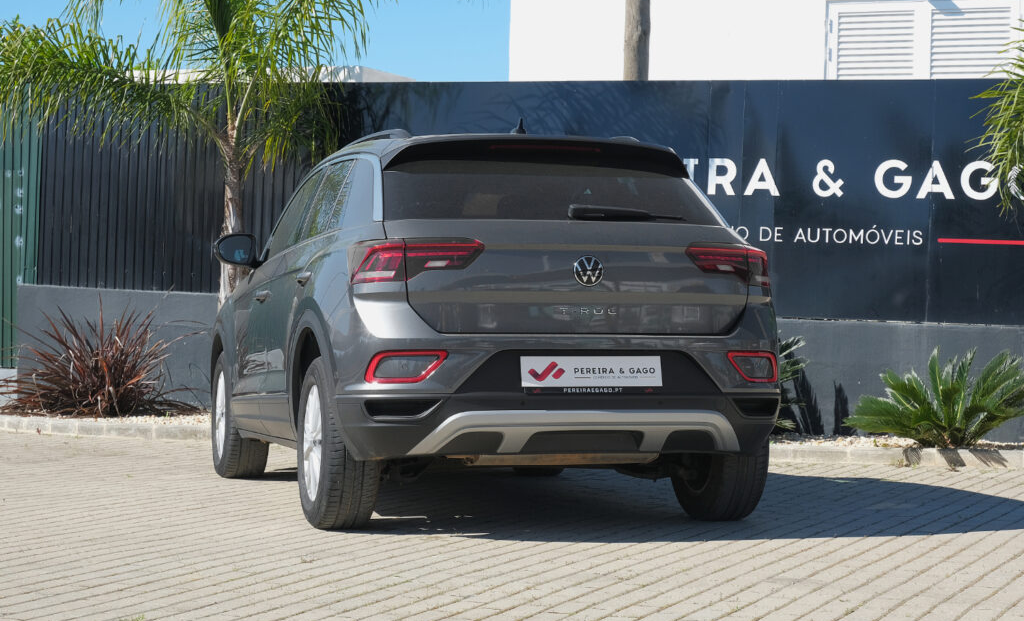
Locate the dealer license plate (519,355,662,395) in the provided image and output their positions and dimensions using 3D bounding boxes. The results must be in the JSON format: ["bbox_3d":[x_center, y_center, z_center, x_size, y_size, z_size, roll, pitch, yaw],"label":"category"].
[{"bbox_3d":[0.284,0.228,6.824,0.525,0.135,0.020,0,-9,-16],"label":"dealer license plate"}]

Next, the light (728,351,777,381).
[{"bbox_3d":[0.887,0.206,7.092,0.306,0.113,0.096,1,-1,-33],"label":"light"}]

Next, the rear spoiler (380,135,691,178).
[{"bbox_3d":[0.108,-0.595,7.477,1.220,0.155,0.260,0,-1,-16],"label":"rear spoiler"}]

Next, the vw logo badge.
[{"bbox_3d":[0.274,-0.139,6.872,0.112,0.112,0.016,0,-9,-16],"label":"vw logo badge"}]

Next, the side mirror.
[{"bbox_3d":[-1.298,-0.283,9.187,0.220,0.165,0.140,0,-1,-16],"label":"side mirror"}]

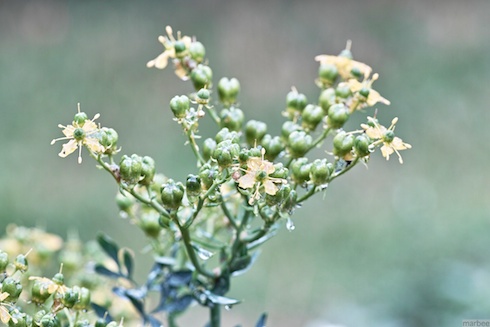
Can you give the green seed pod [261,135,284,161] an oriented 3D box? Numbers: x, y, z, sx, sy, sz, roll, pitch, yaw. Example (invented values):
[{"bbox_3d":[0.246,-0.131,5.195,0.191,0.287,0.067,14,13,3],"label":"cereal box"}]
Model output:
[{"bbox_3d":[0.009,-0.006,0.740,0.007,0.009,0.007,0,11,0],"label":"green seed pod"}]

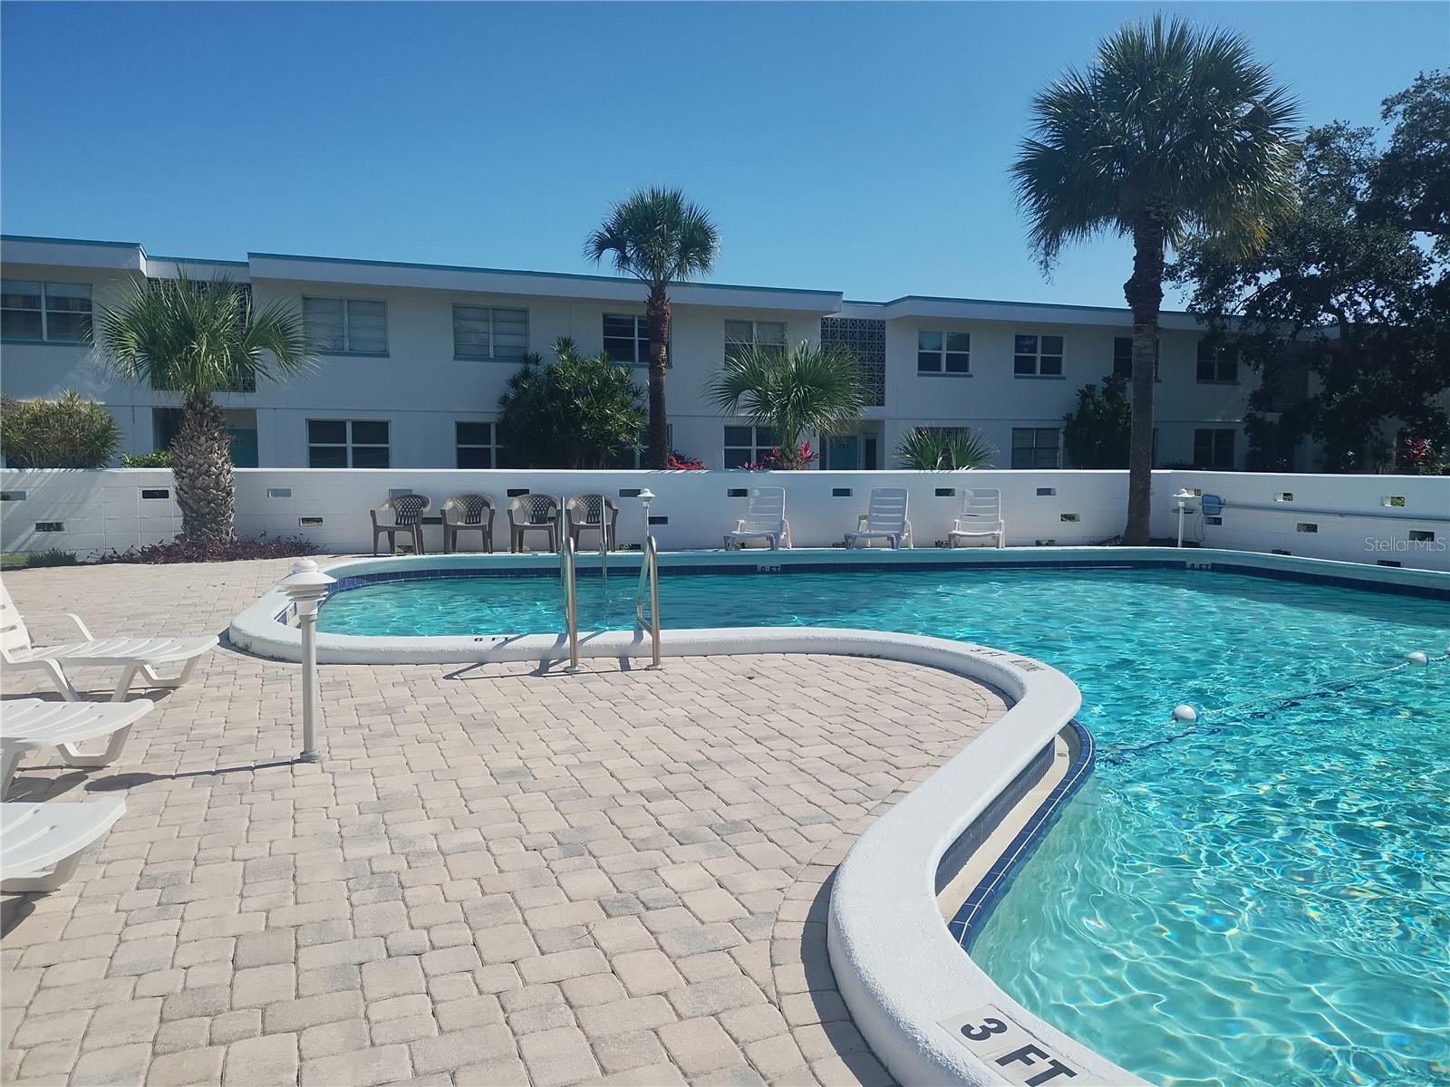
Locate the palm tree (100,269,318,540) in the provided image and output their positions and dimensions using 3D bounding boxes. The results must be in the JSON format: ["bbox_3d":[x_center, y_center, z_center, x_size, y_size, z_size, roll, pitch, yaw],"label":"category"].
[{"bbox_3d":[-6.717,-1.604,13.513,2.600,3.680,2.500,-2,5,-26],"label":"palm tree"}]

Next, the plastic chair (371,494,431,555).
[{"bbox_3d":[-4.360,-0.236,14.277,0.680,0.830,0.620,0,5,5],"label":"plastic chair"}]

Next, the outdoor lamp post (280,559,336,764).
[{"bbox_3d":[-1.831,0.513,4.583,0.245,0.885,0.245,0,5,0],"label":"outdoor lamp post"}]

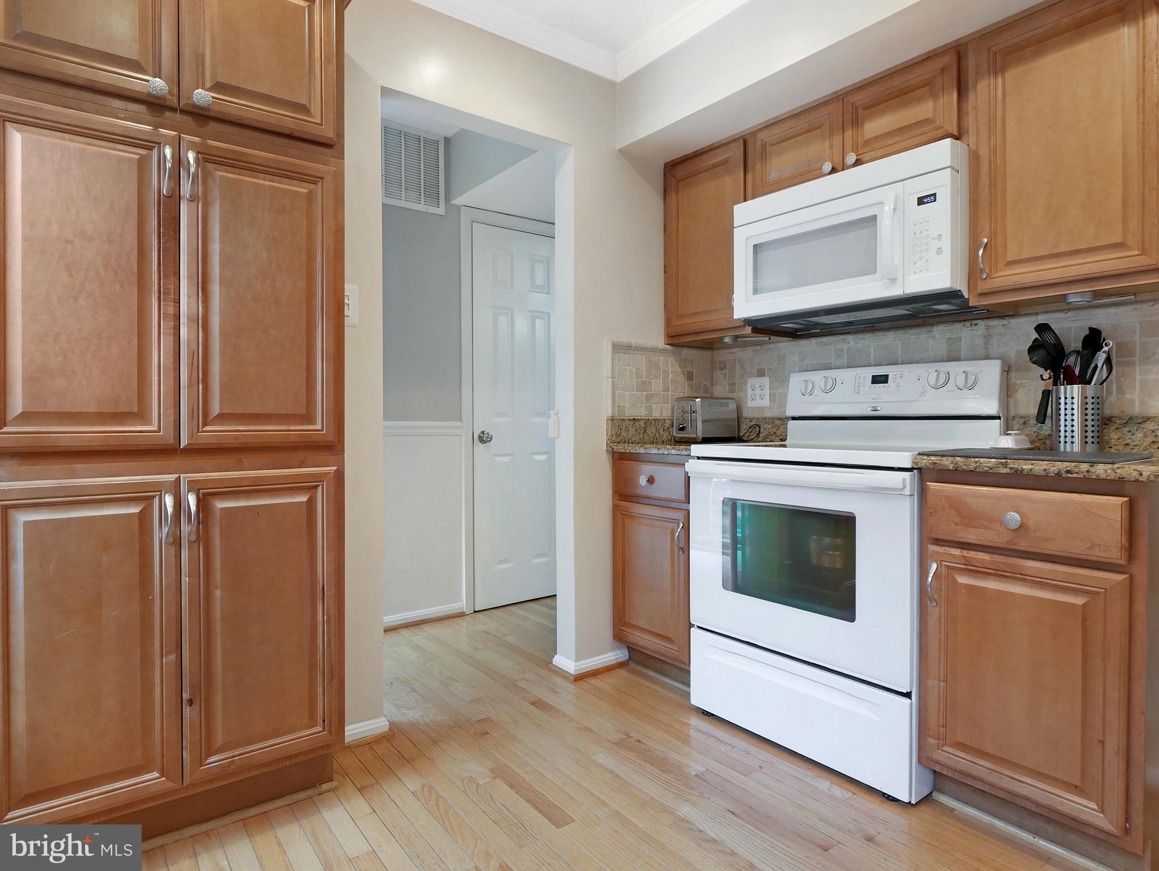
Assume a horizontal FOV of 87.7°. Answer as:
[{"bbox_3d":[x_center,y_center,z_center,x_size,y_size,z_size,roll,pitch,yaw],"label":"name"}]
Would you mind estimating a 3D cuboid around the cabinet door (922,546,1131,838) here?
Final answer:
[{"bbox_3d":[1.036,0.568,1.423,0.025,0.559,0.391,0,1,-40],"label":"cabinet door"}]

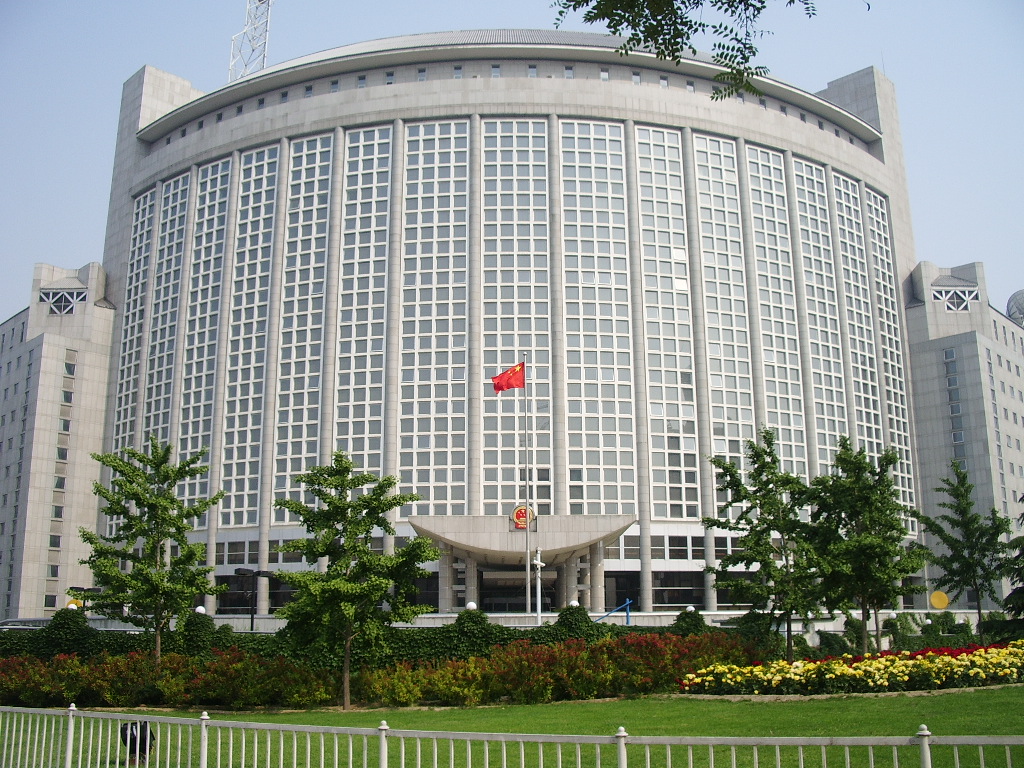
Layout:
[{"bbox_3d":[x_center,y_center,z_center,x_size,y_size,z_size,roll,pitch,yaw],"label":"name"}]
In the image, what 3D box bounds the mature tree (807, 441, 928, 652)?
[{"bbox_3d":[10.128,4.718,29.521,3.400,6.440,3.200,0,-14,0],"label":"mature tree"}]

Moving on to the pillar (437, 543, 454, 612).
[{"bbox_3d":[-5.546,16.276,87.006,1.200,6.040,1.200,0,-14,0],"label":"pillar"}]

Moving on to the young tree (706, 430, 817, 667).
[{"bbox_3d":[6.922,4.465,28.523,3.200,6.610,3.000,0,-14,0],"label":"young tree"}]

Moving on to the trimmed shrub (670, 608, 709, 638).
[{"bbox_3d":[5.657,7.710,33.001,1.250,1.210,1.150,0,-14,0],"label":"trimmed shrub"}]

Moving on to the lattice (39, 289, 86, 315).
[{"bbox_3d":[-59.410,-10.823,137.001,6.300,3.690,0.600,-1,-14,2],"label":"lattice"}]

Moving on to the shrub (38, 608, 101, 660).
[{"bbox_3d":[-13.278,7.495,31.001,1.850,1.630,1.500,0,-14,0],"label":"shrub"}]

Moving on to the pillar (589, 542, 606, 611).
[{"bbox_3d":[7.184,16.276,87.006,1.200,6.040,1.200,0,-14,0],"label":"pillar"}]

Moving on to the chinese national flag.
[{"bbox_3d":[-0.209,-0.456,72.001,2.500,2.150,0.700,0,-14,0],"label":"chinese national flag"}]

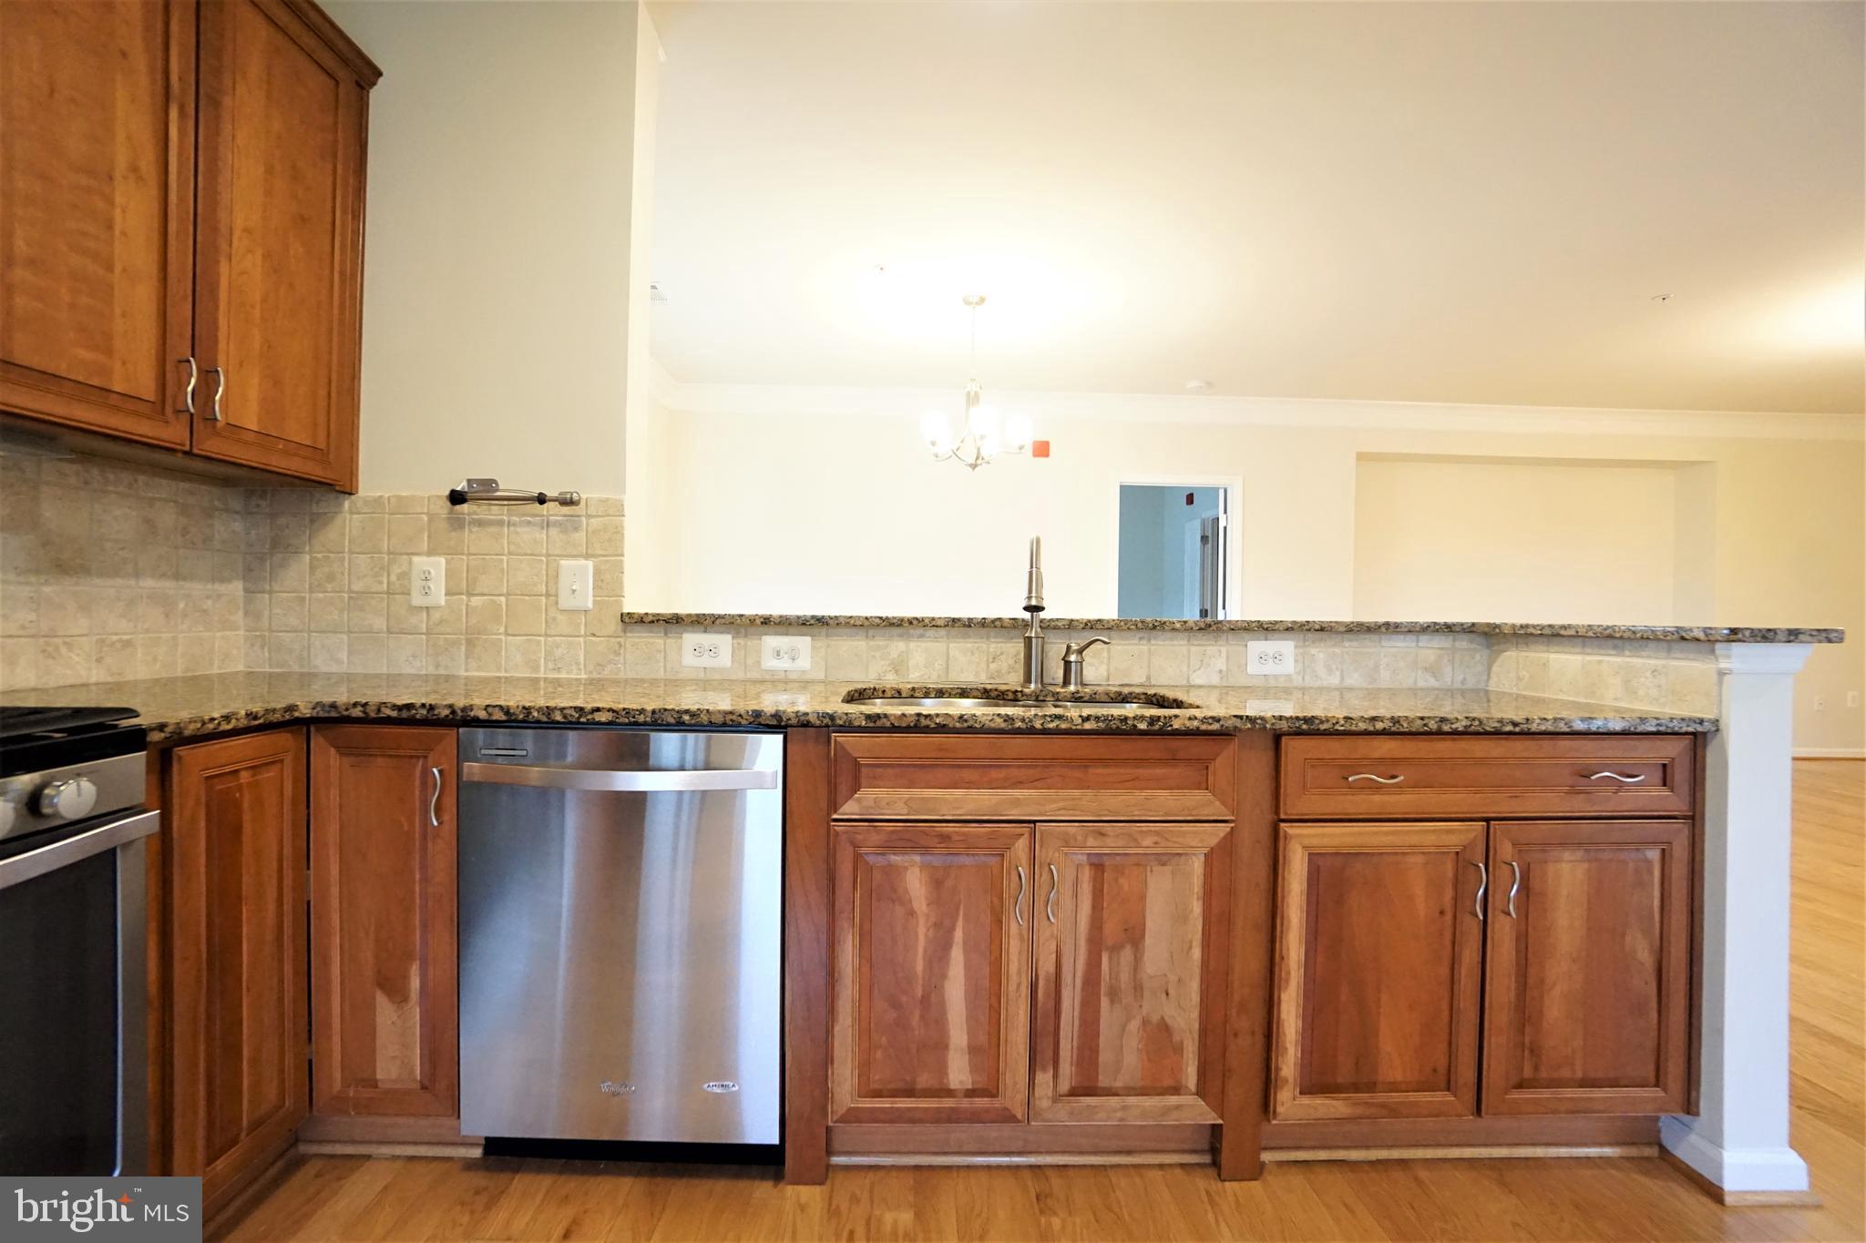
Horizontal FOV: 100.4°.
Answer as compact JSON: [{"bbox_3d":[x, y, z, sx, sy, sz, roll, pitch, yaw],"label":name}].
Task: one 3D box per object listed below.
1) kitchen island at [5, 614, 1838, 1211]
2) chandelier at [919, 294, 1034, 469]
[{"bbox_3d":[-0.029,0.522,1.880,3.380,1.070,0.910,1,1,-1],"label":"kitchen island"},{"bbox_3d":[0.237,-1.298,4.220,0.610,0.940,0.610,1,1,-1],"label":"chandelier"}]

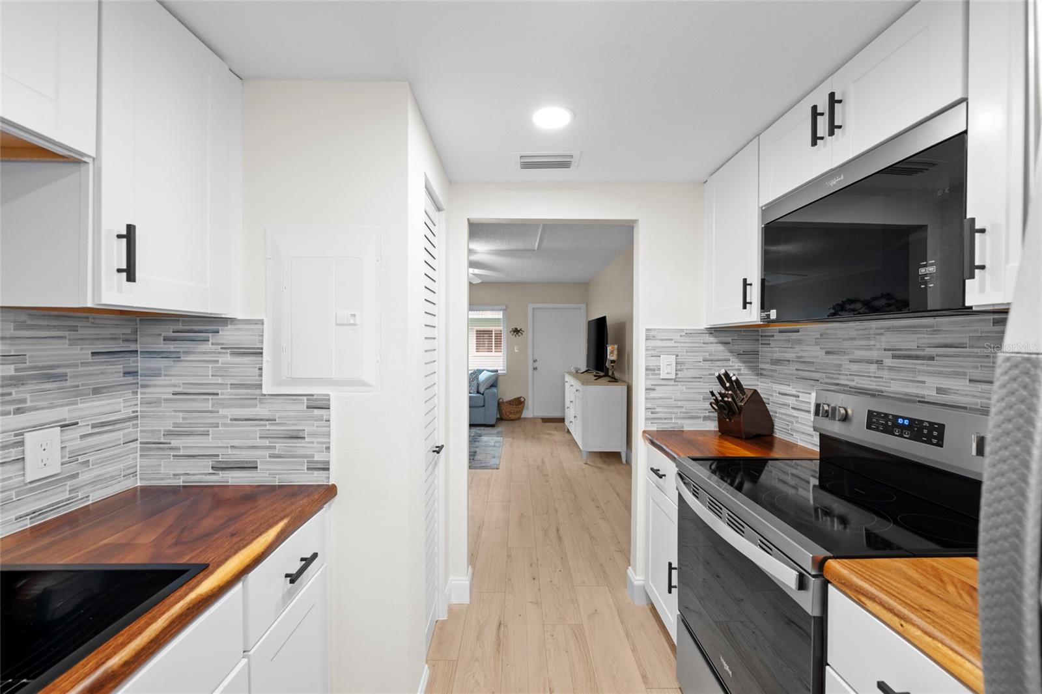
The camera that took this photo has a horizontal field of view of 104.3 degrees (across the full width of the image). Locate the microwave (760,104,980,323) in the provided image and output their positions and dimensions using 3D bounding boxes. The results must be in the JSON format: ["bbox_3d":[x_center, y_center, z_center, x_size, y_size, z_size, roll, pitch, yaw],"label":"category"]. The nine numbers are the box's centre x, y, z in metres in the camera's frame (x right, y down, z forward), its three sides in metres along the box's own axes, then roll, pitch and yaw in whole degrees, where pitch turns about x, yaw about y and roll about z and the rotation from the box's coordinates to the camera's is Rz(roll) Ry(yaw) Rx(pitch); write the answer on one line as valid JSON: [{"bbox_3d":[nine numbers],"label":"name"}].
[{"bbox_3d":[1.122,-0.328,1.289,0.282,0.468,0.753,0,1,-1],"label":"microwave"}]

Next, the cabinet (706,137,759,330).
[{"bbox_3d":[1.108,-0.479,1.896,0.290,0.760,0.455,0,1,-1],"label":"cabinet"}]

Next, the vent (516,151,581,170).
[{"bbox_3d":[0.122,-0.855,1.875,0.298,0.020,0.197,0,1,-1],"label":"vent"}]

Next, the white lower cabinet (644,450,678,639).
[{"bbox_3d":[0.952,0.905,1.909,0.602,0.860,0.460,0,1,-1],"label":"white lower cabinet"}]

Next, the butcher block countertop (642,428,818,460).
[{"bbox_3d":[0.941,0.454,1.895,0.623,0.043,0.475,0,1,-1],"label":"butcher block countertop"}]

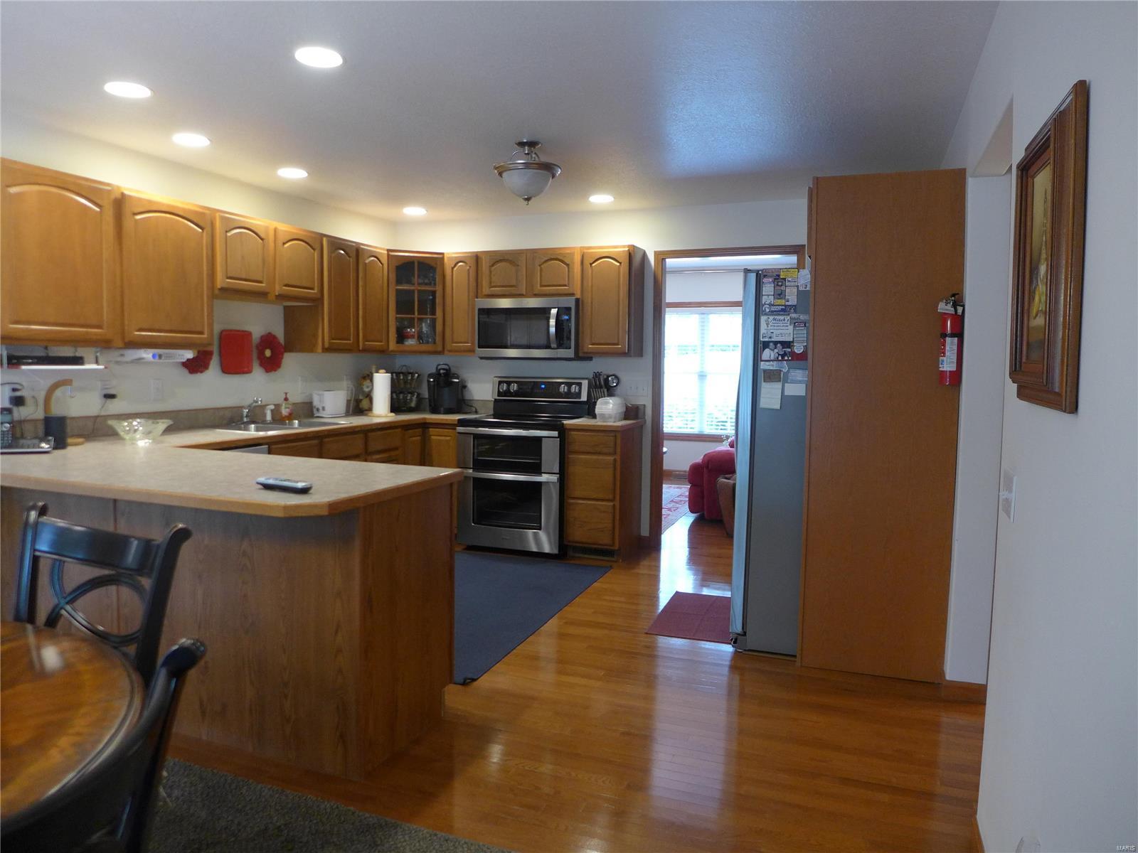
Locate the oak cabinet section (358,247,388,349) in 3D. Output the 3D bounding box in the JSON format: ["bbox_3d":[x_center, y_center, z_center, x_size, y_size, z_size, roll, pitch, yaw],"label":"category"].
[{"bbox_3d":[-1.357,-0.876,5.471,0.030,0.700,0.330,2,5,21],"label":"oak cabinet section"}]

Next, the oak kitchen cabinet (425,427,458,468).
[{"bbox_3d":[-0.795,0.396,5.968,0.312,0.874,0.623,2,5,20],"label":"oak kitchen cabinet"}]

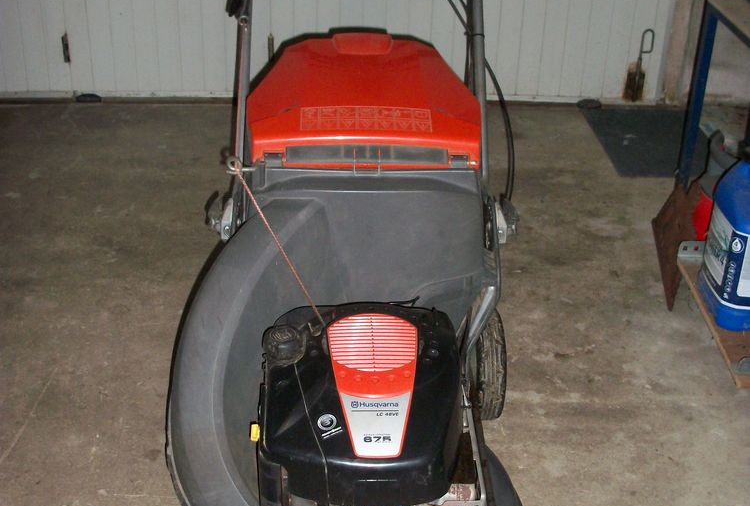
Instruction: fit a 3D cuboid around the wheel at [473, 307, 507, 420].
[{"bbox_3d":[0.220,0.220,2.012,0.052,0.224,0.224,1,26,-2],"label":"wheel"}]

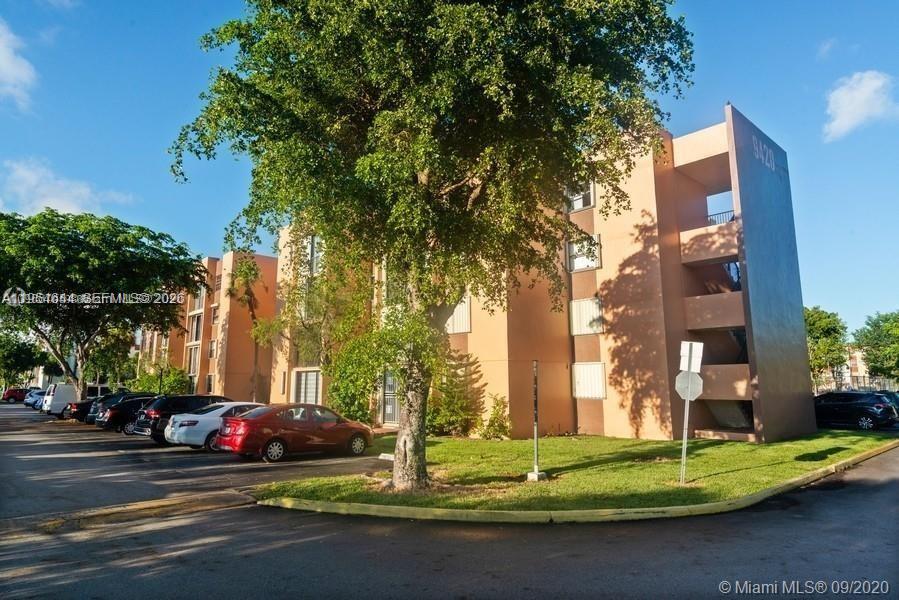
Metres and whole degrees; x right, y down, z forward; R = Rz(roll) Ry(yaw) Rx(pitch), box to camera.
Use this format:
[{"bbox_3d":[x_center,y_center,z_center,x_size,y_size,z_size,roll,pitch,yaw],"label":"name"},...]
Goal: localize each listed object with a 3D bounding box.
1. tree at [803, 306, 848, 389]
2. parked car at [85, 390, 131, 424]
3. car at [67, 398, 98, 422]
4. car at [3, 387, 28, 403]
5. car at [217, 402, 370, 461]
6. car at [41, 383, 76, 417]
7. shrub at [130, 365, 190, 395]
[{"bbox_3d":[27.898,4.395,42.000,4.900,8.000,4.900,0,-9,0],"label":"tree"},{"bbox_3d":[-15.574,5.545,27.757,4.600,1.620,1.820,8,-12,-42],"label":"parked car"},{"bbox_3d":[-18.968,6.198,31.371,4.700,1.450,1.800,8,-12,-42],"label":"car"},{"bbox_3d":[-47.763,10.895,62.186,4.500,1.550,1.800,8,-12,-42],"label":"car"},{"bbox_3d":[-4.367,3.815,16.216,4.455,1.515,1.695,8,-12,-42],"label":"car"},{"bbox_3d":[-24.554,6.860,37.561,5.500,2.100,2.000,8,-12,-42],"label":"car"},{"bbox_3d":[-21.638,6.678,41.000,3.200,3.400,4.200,8,-12,-42],"label":"shrub"}]

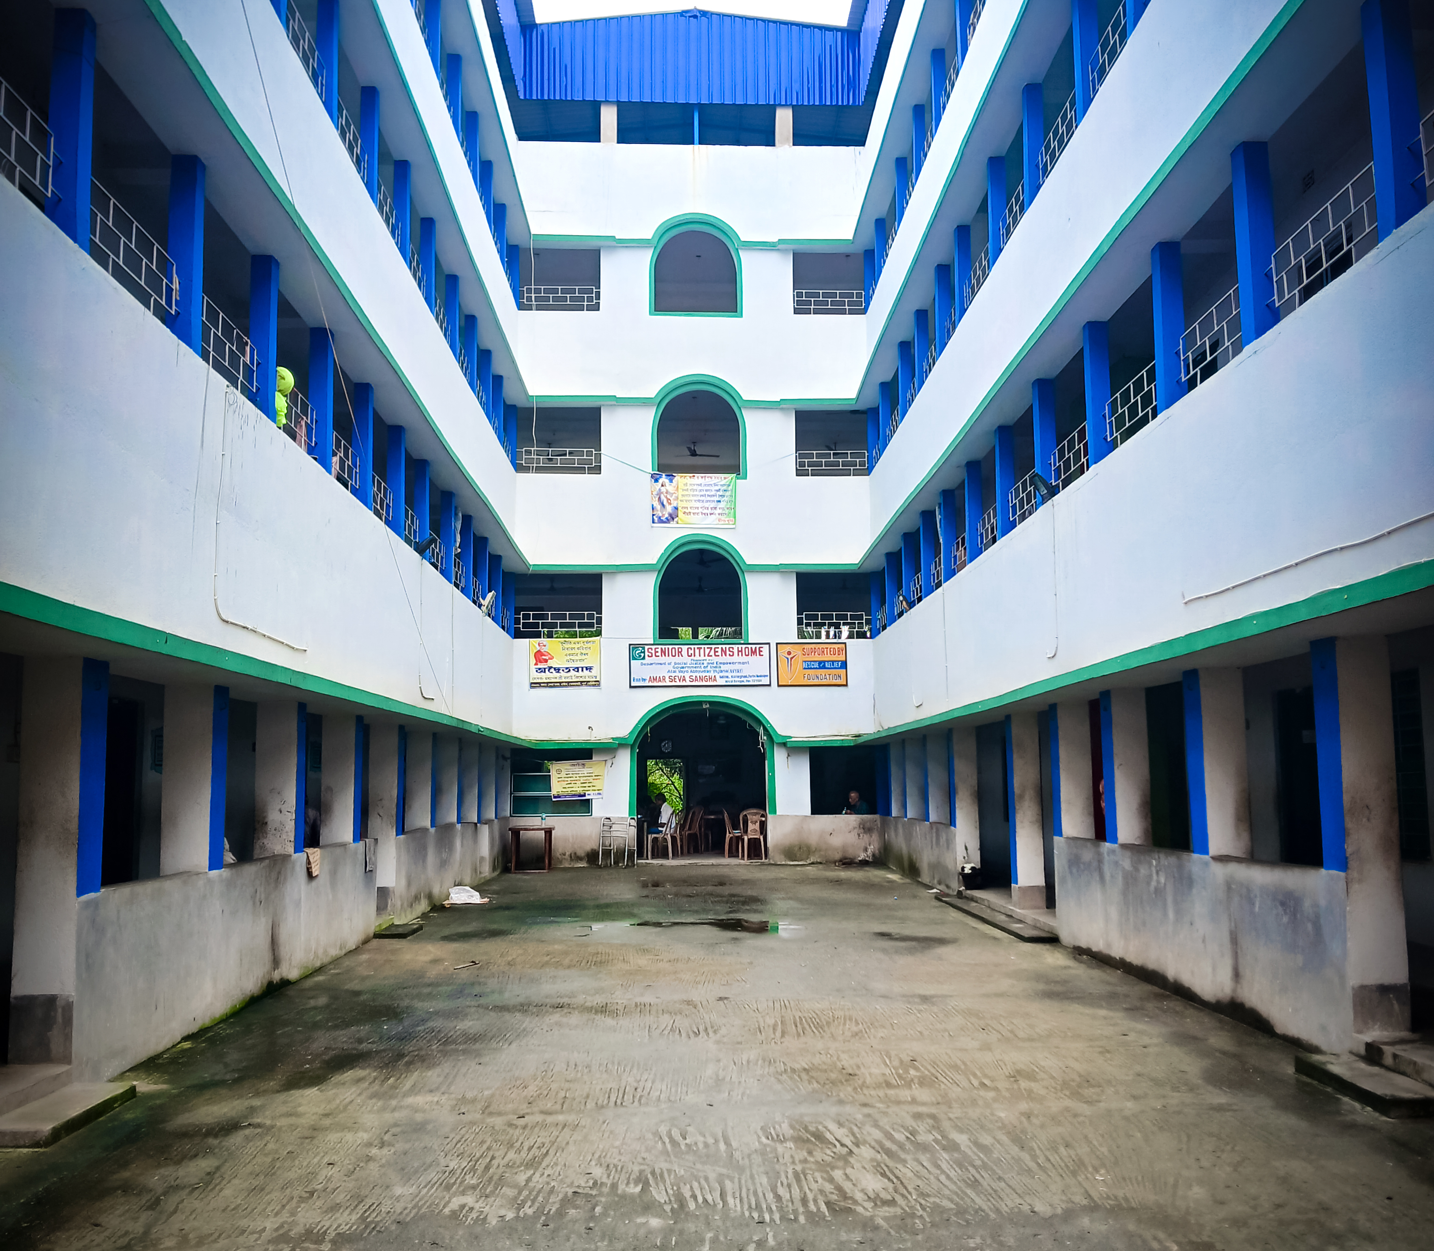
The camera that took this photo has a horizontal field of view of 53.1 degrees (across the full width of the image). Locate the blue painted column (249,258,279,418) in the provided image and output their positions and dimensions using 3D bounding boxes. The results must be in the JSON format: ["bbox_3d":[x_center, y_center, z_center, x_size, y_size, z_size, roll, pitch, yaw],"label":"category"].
[{"bbox_3d":[-3.315,-2.085,10.493,0.157,1.210,0.157,-1,-7,-1],"label":"blue painted column"}]

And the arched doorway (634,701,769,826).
[{"bbox_3d":[-0.257,2.568,25.249,2.393,2.524,0.304,-1,-7,-1],"label":"arched doorway"}]

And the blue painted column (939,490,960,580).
[{"bbox_3d":[3.086,-1.163,19.039,0.157,1.236,0.157,-1,-7,-1],"label":"blue painted column"}]

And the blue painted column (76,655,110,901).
[{"bbox_3d":[-3.133,0.731,6.921,0.260,1.132,0.270,0,-7,-1],"label":"blue painted column"}]

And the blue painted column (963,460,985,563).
[{"bbox_3d":[2.993,-1.287,16.733,0.155,1.200,0.155,0,-7,-1],"label":"blue painted column"}]

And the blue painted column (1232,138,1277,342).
[{"bbox_3d":[3.187,-2.232,8.476,0.155,1.220,0.155,0,-7,-1],"label":"blue painted column"}]

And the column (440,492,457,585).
[{"bbox_3d":[-3.518,-1.119,18.761,0.157,1.246,0.157,-1,-7,-1],"label":"column"}]

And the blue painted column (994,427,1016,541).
[{"bbox_3d":[3.211,-1.588,15.862,0.170,1.245,0.185,0,-7,-1],"label":"blue painted column"}]

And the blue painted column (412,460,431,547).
[{"bbox_3d":[-3.324,-1.282,16.134,0.155,1.117,0.155,0,-7,-1],"label":"blue painted column"}]

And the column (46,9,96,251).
[{"bbox_3d":[-3.235,-2.459,7.202,0.157,1.233,0.157,-1,-7,-1],"label":"column"}]

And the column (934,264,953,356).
[{"bbox_3d":[2.925,-4.027,18.541,0.155,1.220,0.155,0,-7,-1],"label":"column"}]

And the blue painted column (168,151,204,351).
[{"bbox_3d":[-3.146,-2.191,8.535,0.155,1.187,0.155,0,-7,-1],"label":"blue painted column"}]

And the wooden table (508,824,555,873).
[{"bbox_3d":[-3.138,3.858,24.691,0.774,0.752,0.558,-1,-7,-1],"label":"wooden table"}]

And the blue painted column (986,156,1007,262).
[{"bbox_3d":[3.000,-4.384,15.338,0.155,1.210,0.155,0,-7,-1],"label":"blue painted column"}]

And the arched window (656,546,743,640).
[{"bbox_3d":[-0.285,-0.553,24.892,1.523,1.659,0.180,0,-7,-5],"label":"arched window"}]

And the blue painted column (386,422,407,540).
[{"bbox_3d":[-3.495,-1.550,15.600,0.170,1.245,0.185,0,-7,-1],"label":"blue painted column"}]

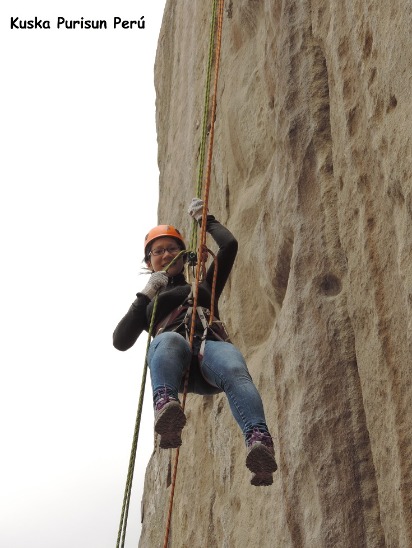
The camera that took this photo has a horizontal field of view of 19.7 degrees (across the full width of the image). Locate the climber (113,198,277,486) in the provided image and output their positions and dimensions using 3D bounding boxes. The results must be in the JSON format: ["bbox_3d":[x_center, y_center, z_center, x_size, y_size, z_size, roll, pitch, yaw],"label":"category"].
[{"bbox_3d":[-0.060,0.285,5.037,0.651,1.300,0.798,5,-24,-5],"label":"climber"}]

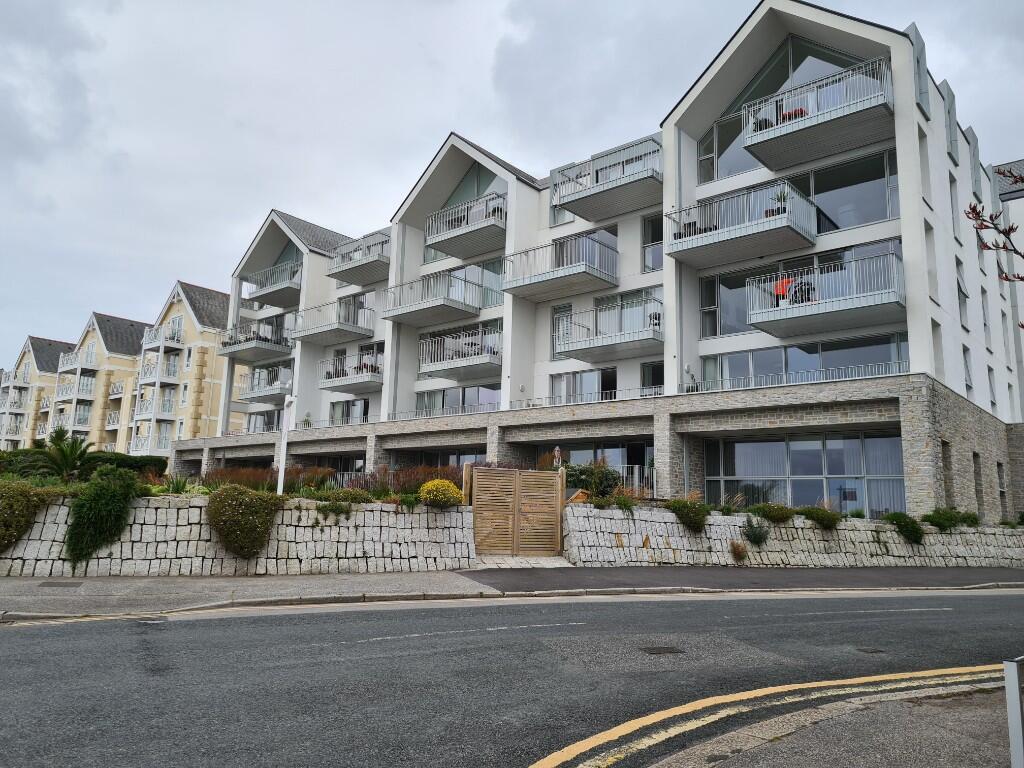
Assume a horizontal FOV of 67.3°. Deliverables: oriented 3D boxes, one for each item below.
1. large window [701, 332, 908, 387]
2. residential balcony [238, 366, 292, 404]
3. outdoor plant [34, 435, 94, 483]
[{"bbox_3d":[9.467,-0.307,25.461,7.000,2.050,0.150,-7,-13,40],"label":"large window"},{"bbox_3d":[-12.902,0.212,42.604,4.192,1.453,2.243,-7,-13,40],"label":"residential balcony"},{"bbox_3d":[-11.321,1.876,19.500,1.500,1.300,1.500,6,-11,-24],"label":"outdoor plant"}]

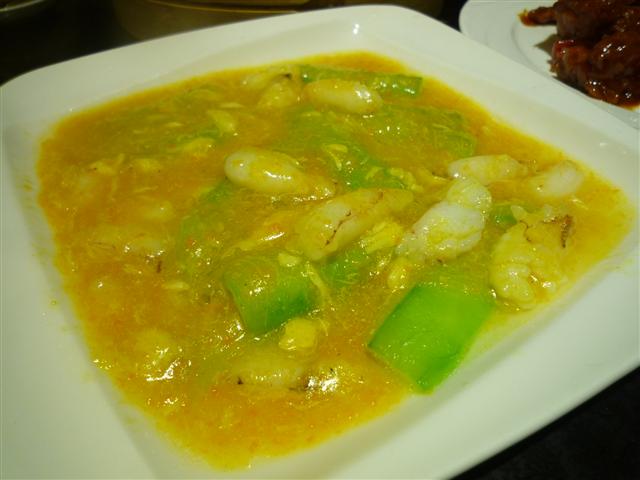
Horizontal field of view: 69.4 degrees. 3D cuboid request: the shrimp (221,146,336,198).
[{"bbox_3d":[-0.019,-0.031,0.214,0.053,0.018,0.021,14,47,11],"label":"shrimp"}]

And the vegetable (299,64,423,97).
[{"bbox_3d":[0.024,-0.098,0.283,0.075,0.010,0.017,9,46,6],"label":"vegetable"}]

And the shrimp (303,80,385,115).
[{"bbox_3d":[0.013,-0.082,0.264,0.045,0.018,0.020,13,47,10],"label":"shrimp"}]

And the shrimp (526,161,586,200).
[{"bbox_3d":[0.112,-0.028,0.219,0.030,0.017,0.018,-17,49,-18],"label":"shrimp"}]

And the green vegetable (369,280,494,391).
[{"bbox_3d":[0.038,0.030,0.156,0.031,0.012,0.036,24,46,32],"label":"green vegetable"}]

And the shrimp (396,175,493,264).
[{"bbox_3d":[0.052,-0.009,0.193,0.053,0.021,0.024,-33,56,-30],"label":"shrimp"}]

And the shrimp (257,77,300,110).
[{"bbox_3d":[-0.024,-0.086,0.269,0.017,0.015,0.032,28,51,22],"label":"shrimp"}]

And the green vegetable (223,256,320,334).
[{"bbox_3d":[-0.018,0.019,0.166,0.027,0.012,0.024,-29,54,-27],"label":"green vegetable"}]

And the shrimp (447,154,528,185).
[{"bbox_3d":[0.081,-0.034,0.224,0.040,0.015,0.016,-3,46,-5],"label":"shrimp"}]

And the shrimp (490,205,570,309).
[{"bbox_3d":[0.083,0.005,0.181,0.026,0.021,0.054,24,50,20],"label":"shrimp"}]

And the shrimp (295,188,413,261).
[{"bbox_3d":[0.015,-0.007,0.192,0.057,0.019,0.022,-26,52,-25],"label":"shrimp"}]

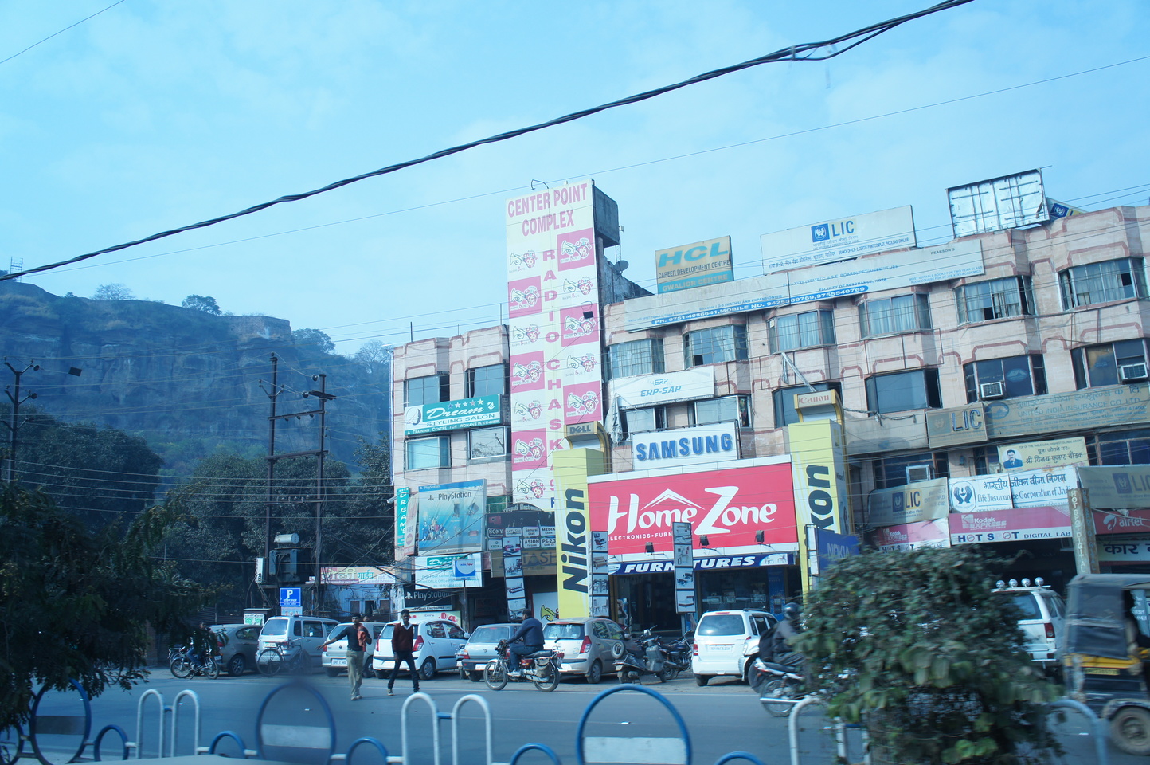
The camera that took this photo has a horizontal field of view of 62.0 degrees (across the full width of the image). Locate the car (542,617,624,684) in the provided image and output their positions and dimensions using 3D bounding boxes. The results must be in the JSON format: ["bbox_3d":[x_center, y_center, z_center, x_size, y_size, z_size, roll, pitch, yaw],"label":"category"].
[{"bbox_3d":[0.353,6.810,24.646,1.610,1.540,3.560,-7,-14,24],"label":"car"}]

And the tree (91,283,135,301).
[{"bbox_3d":[-135.179,-26.274,280.000,12.000,6.000,11.000,-2,-13,0],"label":"tree"}]

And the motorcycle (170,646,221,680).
[{"bbox_3d":[-10.890,7.989,27.623,1.970,1.080,0.720,-7,-14,20],"label":"motorcycle"}]

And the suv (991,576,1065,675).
[{"bbox_3d":[10.514,5.614,22.436,1.740,2.080,4.500,-11,-16,32],"label":"suv"}]

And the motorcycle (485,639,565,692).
[{"bbox_3d":[-1.165,6.317,21.320,1.950,1.080,0.720,-7,-14,23],"label":"motorcycle"}]

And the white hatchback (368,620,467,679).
[{"bbox_3d":[-4.027,7.366,26.663,1.610,1.540,3.560,-7,-14,22],"label":"white hatchback"}]

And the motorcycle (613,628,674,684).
[{"bbox_3d":[1.630,6.730,23.650,1.800,1.250,0.680,10,-18,-42],"label":"motorcycle"}]

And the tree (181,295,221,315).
[{"bbox_3d":[-109.299,-22.464,280.000,12.000,6.600,11.000,-2,-13,0],"label":"tree"}]

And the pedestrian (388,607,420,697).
[{"bbox_3d":[-3.653,5.731,20.399,0.660,1.740,0.500,3,-14,-19],"label":"pedestrian"}]

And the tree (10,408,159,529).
[{"bbox_3d":[-26.179,7.308,51.237,9.500,13.000,9.500,-1,-13,0],"label":"tree"}]

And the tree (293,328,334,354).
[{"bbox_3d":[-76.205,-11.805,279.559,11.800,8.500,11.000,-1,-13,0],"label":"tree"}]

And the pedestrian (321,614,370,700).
[{"bbox_3d":[-4.720,5.651,19.793,1.020,1.690,0.450,-1,-13,-7],"label":"pedestrian"}]

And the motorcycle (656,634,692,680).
[{"bbox_3d":[2.736,7.049,24.788,0.720,1.120,2.000,-12,-17,37],"label":"motorcycle"}]

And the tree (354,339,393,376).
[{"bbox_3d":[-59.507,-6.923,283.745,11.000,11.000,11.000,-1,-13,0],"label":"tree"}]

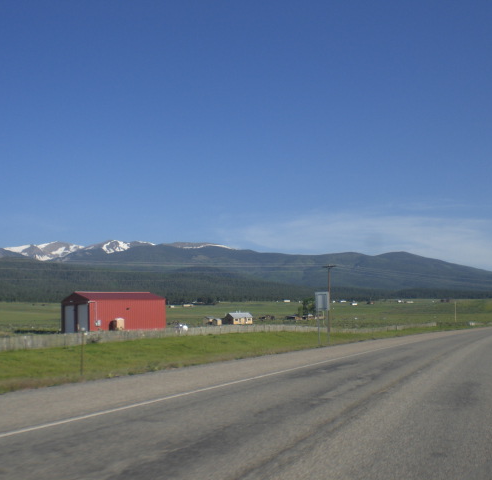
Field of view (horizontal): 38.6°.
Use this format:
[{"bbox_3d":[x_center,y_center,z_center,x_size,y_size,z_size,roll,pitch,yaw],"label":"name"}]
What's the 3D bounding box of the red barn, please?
[{"bbox_3d":[-19.520,10.824,103.906,12.300,6.060,9.350,3,-8,-38],"label":"red barn"}]

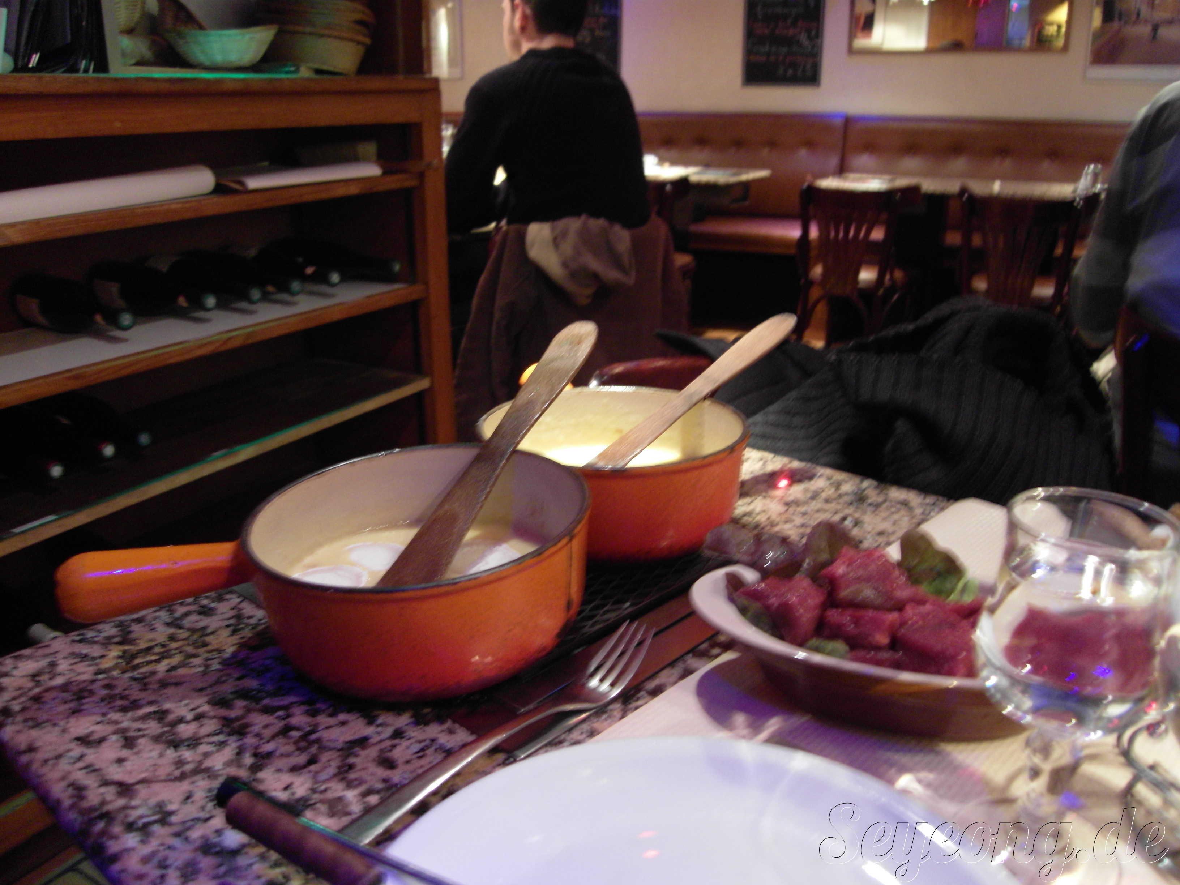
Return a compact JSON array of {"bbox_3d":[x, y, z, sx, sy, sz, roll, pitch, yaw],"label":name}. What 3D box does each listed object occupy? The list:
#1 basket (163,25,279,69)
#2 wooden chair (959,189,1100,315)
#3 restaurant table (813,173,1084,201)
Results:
[{"bbox_3d":[-0.661,-0.708,1.710,0.210,0.077,0.210,12,23,29],"label":"basket"},{"bbox_3d":[1.462,-0.446,3.236,0.410,0.810,0.470,12,23,29],"label":"wooden chair"},{"bbox_3d":[1.499,-0.704,4.027,1.060,0.750,0.600,12,23,29],"label":"restaurant table"}]

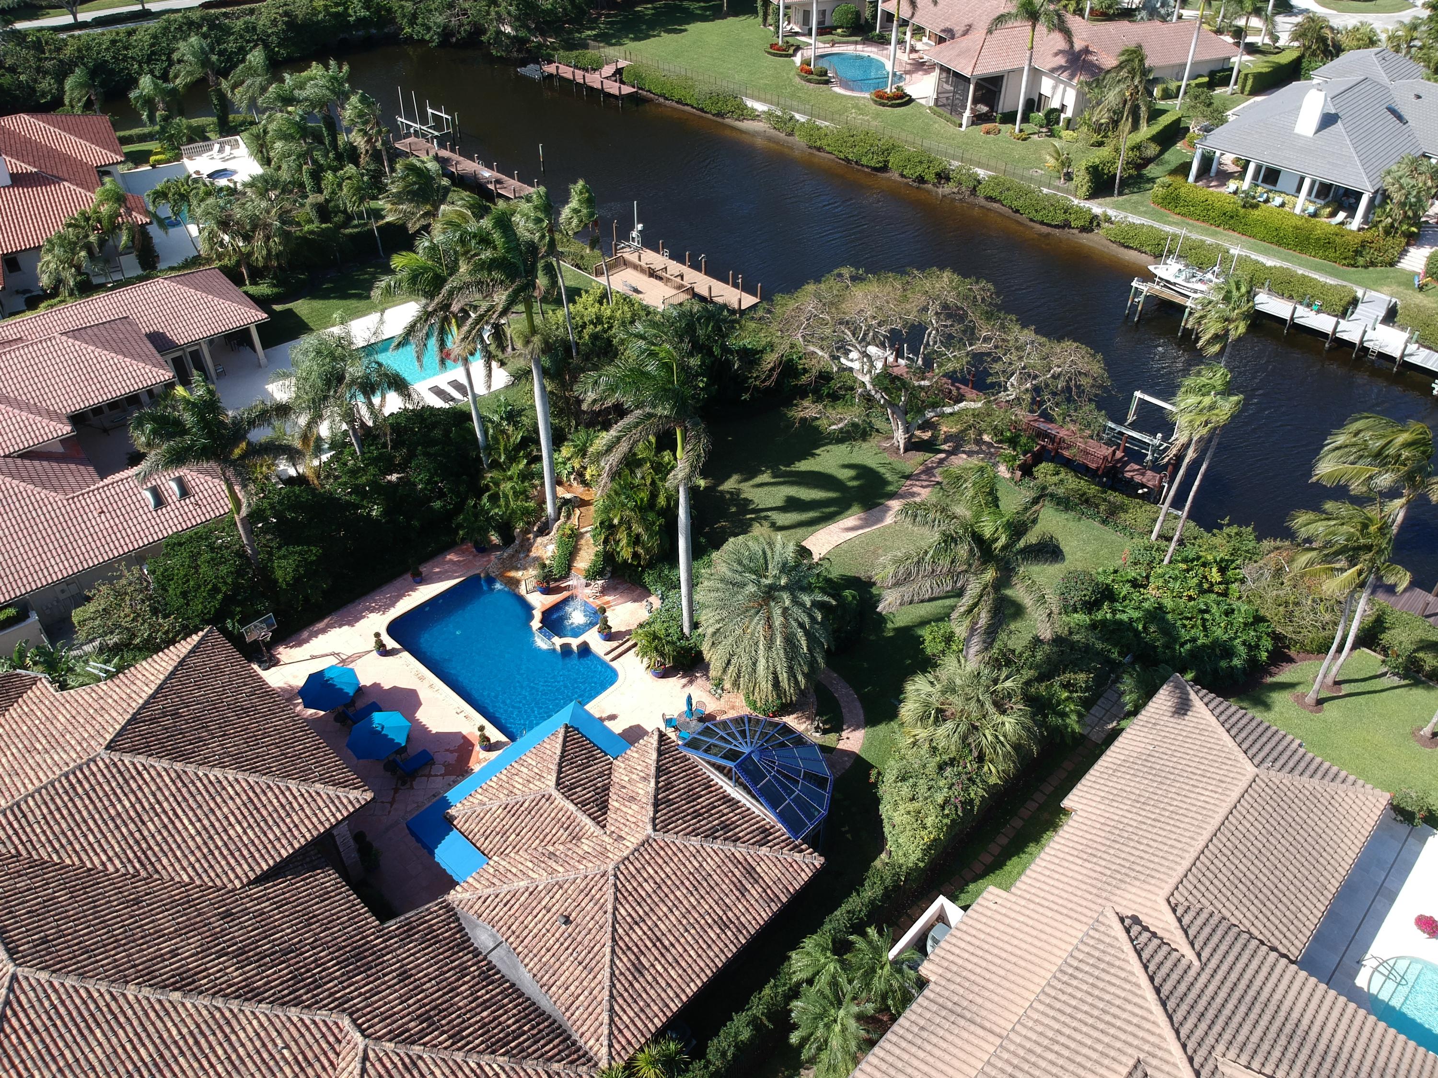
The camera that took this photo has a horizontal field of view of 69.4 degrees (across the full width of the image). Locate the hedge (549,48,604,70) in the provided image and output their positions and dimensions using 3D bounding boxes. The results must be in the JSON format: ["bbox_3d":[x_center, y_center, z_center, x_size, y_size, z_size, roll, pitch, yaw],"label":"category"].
[{"bbox_3d":[-17.406,-59.054,127.542,7.000,2.400,2.400,30,48,32],"label":"hedge"}]

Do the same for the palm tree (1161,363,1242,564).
[{"bbox_3d":[22.787,-3.813,51.411,3.800,10.800,3.600,0,39,0],"label":"palm tree"}]

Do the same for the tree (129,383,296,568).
[{"bbox_3d":[-22.807,-1.835,49.023,7.000,11.000,6.800,0,39,0],"label":"tree"}]

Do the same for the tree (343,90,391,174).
[{"bbox_3d":[-28.995,-33.528,87.530,3.900,8.200,3.900,1,40,0],"label":"tree"}]

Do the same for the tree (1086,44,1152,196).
[{"bbox_3d":[34.176,-35.505,88.955,5.600,12.400,5.200,0,39,0],"label":"tree"}]

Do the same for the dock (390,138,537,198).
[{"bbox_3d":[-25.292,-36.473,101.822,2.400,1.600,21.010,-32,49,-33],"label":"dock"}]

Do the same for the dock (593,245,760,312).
[{"bbox_3d":[-3.776,-19.112,77.086,13.100,2.000,6.200,32,49,31],"label":"dock"}]

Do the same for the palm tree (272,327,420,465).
[{"bbox_3d":[-20.300,-7.786,58.194,7.530,8.910,6.500,0,39,0],"label":"palm tree"}]

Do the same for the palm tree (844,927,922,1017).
[{"bbox_3d":[5.501,14.686,35.157,2.600,2.900,2.600,1,40,0],"label":"palm tree"}]

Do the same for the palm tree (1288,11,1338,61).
[{"bbox_3d":[69.298,-58.128,121.447,5.200,6.200,5.200,0,39,0],"label":"palm tree"}]

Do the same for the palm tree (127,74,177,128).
[{"bbox_3d":[-56.051,-43.090,103.546,4.400,6.200,4.400,0,39,0],"label":"palm tree"}]

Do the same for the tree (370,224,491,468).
[{"bbox_3d":[-14.412,-9.313,55.049,6.200,15.230,5.600,0,39,0],"label":"tree"}]

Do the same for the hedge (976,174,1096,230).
[{"bbox_3d":[28.694,-30.308,93.049,10.800,2.200,2.500,30,48,32],"label":"hedge"}]

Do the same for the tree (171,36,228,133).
[{"bbox_3d":[-51.085,-45.152,103.963,5.910,9.470,5.200,0,39,0],"label":"tree"}]

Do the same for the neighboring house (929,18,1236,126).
[{"bbox_3d":[39.587,-53.051,114.716,34.000,7.000,20.000,-15,41,-17],"label":"neighboring house"}]

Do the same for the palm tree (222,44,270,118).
[{"bbox_3d":[-48.053,-46.527,107.018,5.270,7.750,4.600,0,39,0],"label":"palm tree"}]

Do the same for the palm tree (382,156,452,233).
[{"bbox_3d":[-21.983,-23.841,77.662,5.000,8.900,5.000,0,39,0],"label":"palm tree"}]

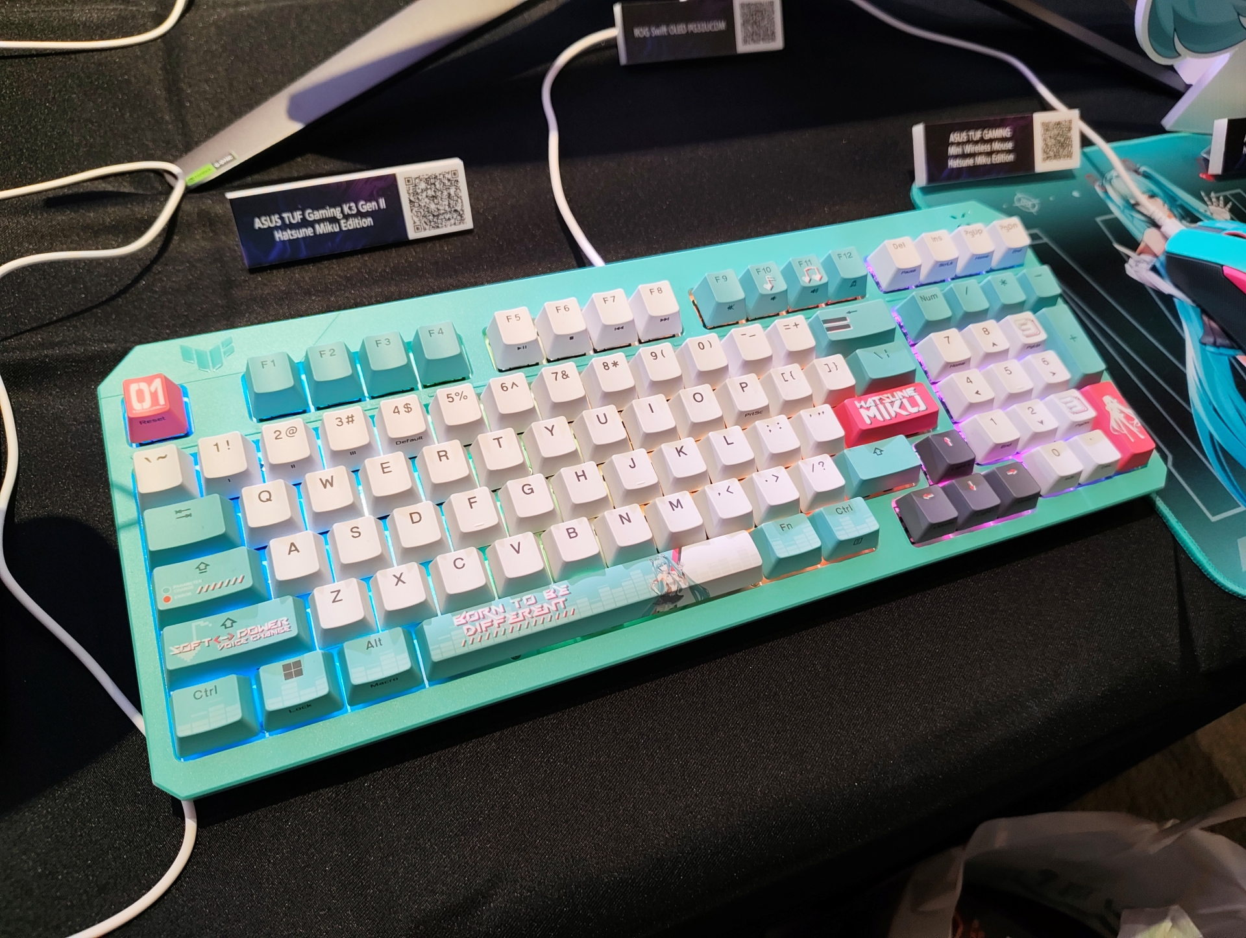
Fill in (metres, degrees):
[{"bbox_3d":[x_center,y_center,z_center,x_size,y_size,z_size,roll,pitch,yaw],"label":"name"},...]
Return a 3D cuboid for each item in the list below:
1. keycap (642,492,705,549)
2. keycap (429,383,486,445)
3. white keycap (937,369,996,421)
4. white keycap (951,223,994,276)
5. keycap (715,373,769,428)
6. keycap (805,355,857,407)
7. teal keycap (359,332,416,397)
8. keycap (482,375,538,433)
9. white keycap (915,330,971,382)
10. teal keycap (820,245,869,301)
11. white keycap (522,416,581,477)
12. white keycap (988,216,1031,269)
[{"bbox_3d":[0.019,0.018,0.300,0.018,0.010,0.018,-14,68,-17],"label":"keycap"},{"bbox_3d":[-0.057,-0.019,0.302,0.018,0.012,0.018,-14,68,-17],"label":"keycap"},{"bbox_3d":[0.140,-0.030,0.348,0.018,0.009,0.018,-14,68,-17],"label":"white keycap"},{"bbox_3d":[0.153,-0.096,0.378,0.018,0.011,0.018,-14,69,-17],"label":"white keycap"},{"bbox_3d":[0.046,-0.026,0.327,0.018,0.011,0.018,-14,67,-17],"label":"keycap"},{"bbox_3d":[0.082,-0.034,0.338,0.018,0.009,0.018,-14,68,-17],"label":"keycap"},{"bbox_3d":[-0.084,-0.038,0.307,0.018,0.013,0.018,-14,67,-17],"label":"teal keycap"},{"bbox_3d":[-0.039,-0.023,0.307,0.018,0.011,0.018,-14,68,-17],"label":"keycap"},{"bbox_3d":[0.133,-0.047,0.354,0.018,0.009,0.018,-14,68,-17],"label":"white keycap"},{"bbox_3d":[0.093,-0.082,0.362,0.018,0.012,0.018,-14,68,-17],"label":"teal keycap"},{"bbox_3d":[-0.024,-0.008,0.305,0.018,0.009,0.018,-14,68,-17],"label":"white keycap"},{"bbox_3d":[0.171,-0.101,0.386,0.018,0.013,0.018,-14,68,-17],"label":"white keycap"}]

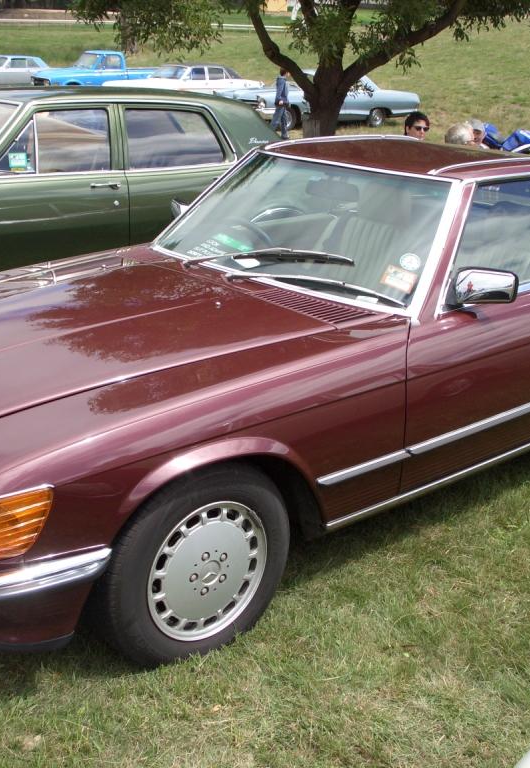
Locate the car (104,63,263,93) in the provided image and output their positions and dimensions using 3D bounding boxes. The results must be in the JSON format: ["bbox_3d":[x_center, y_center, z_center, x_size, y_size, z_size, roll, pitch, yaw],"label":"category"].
[{"bbox_3d":[-2.530,-9.360,30.700,5.000,1.420,1.880,-14,24,-38],"label":"car"}]

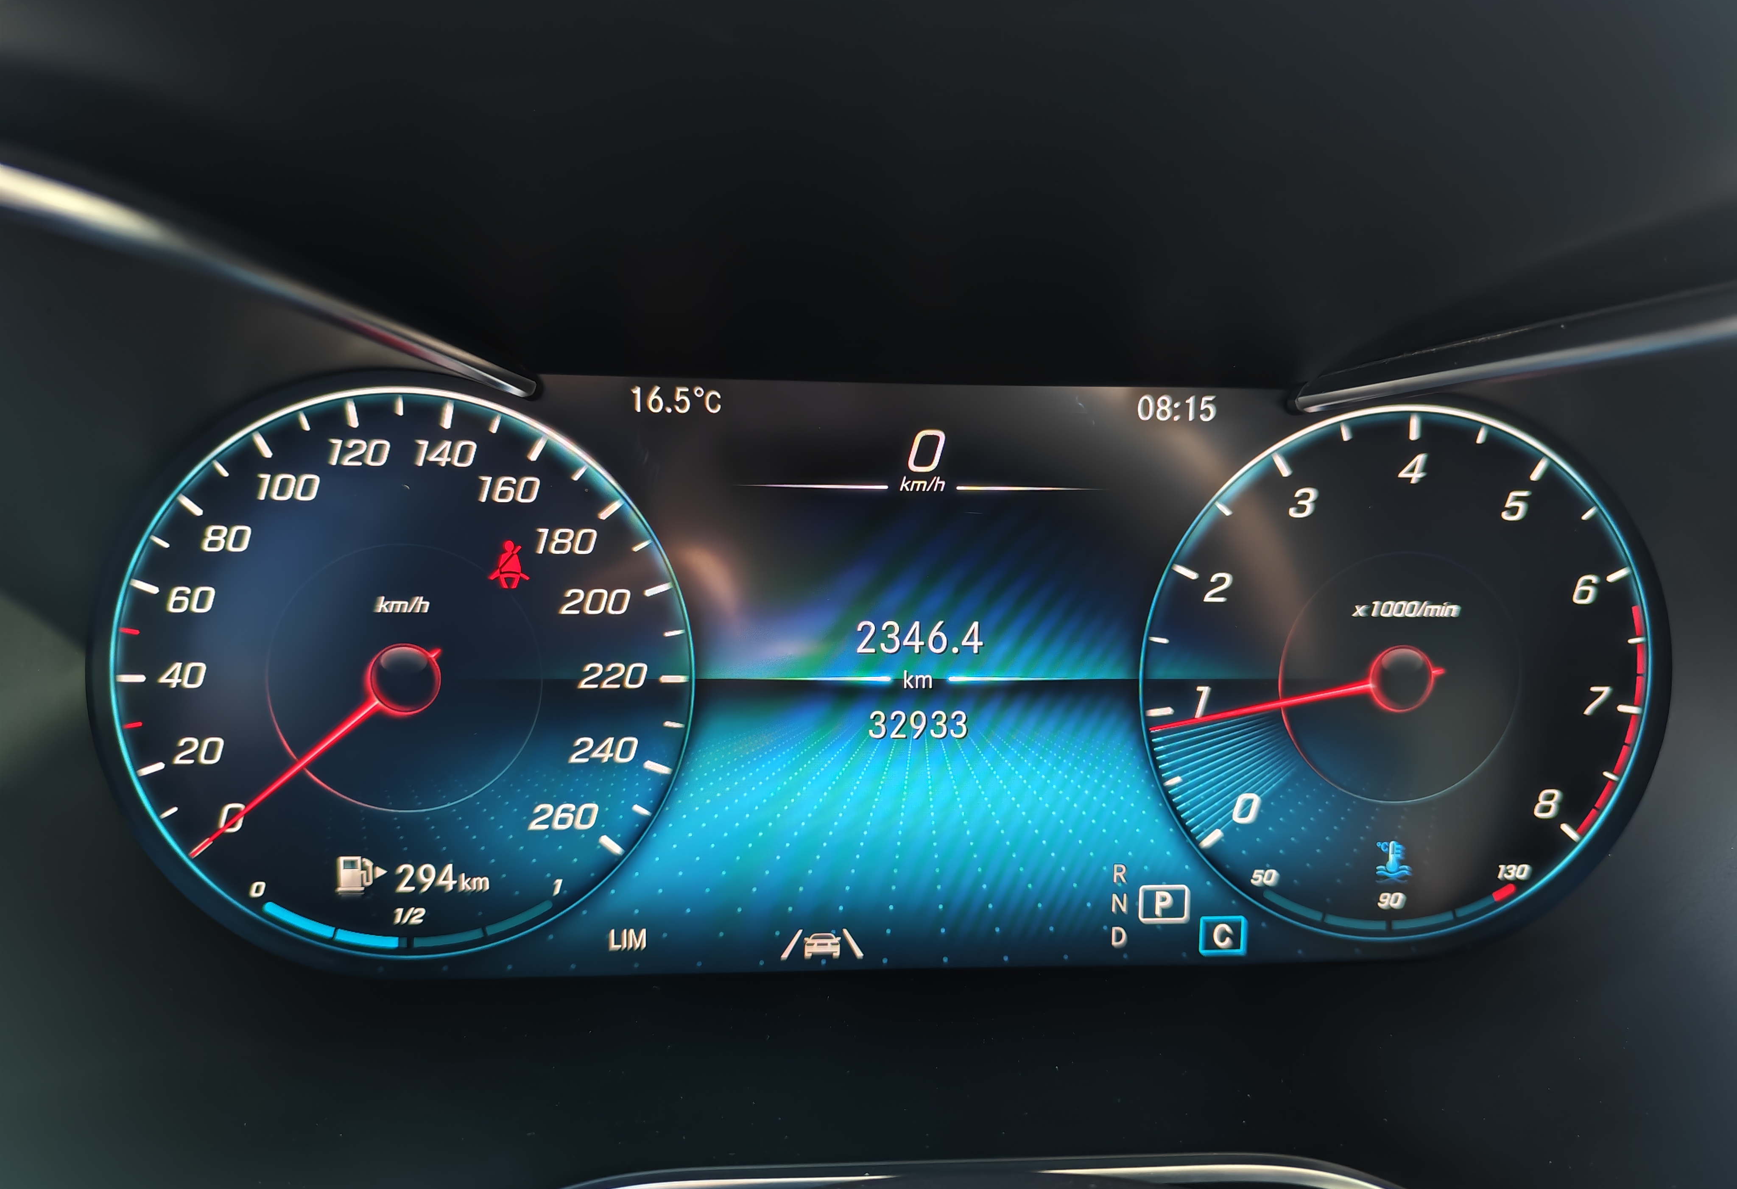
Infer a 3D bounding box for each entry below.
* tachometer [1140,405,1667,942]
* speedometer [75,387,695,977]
[{"bbox_3d":[0.103,0.016,0.233,0.104,0.104,0.012,0,5,-4],"label":"tachometer"},{"bbox_3d":[-0.084,0.015,0.218,0.104,0.105,0.012,0,5,-4],"label":"speedometer"}]

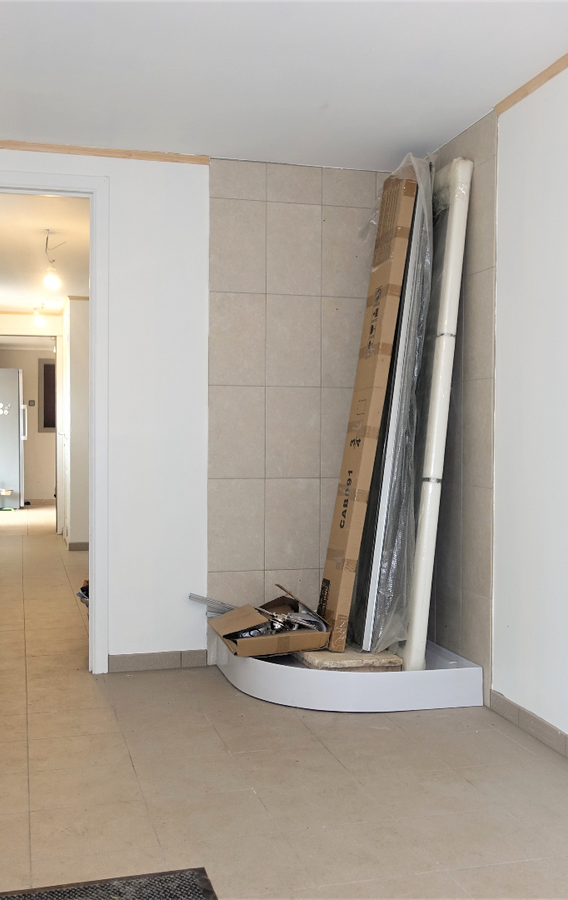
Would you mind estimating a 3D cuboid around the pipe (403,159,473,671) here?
[{"bbox_3d":[0.586,-0.118,3.400,0.075,1.962,0.075,5,0,-16],"label":"pipe"}]

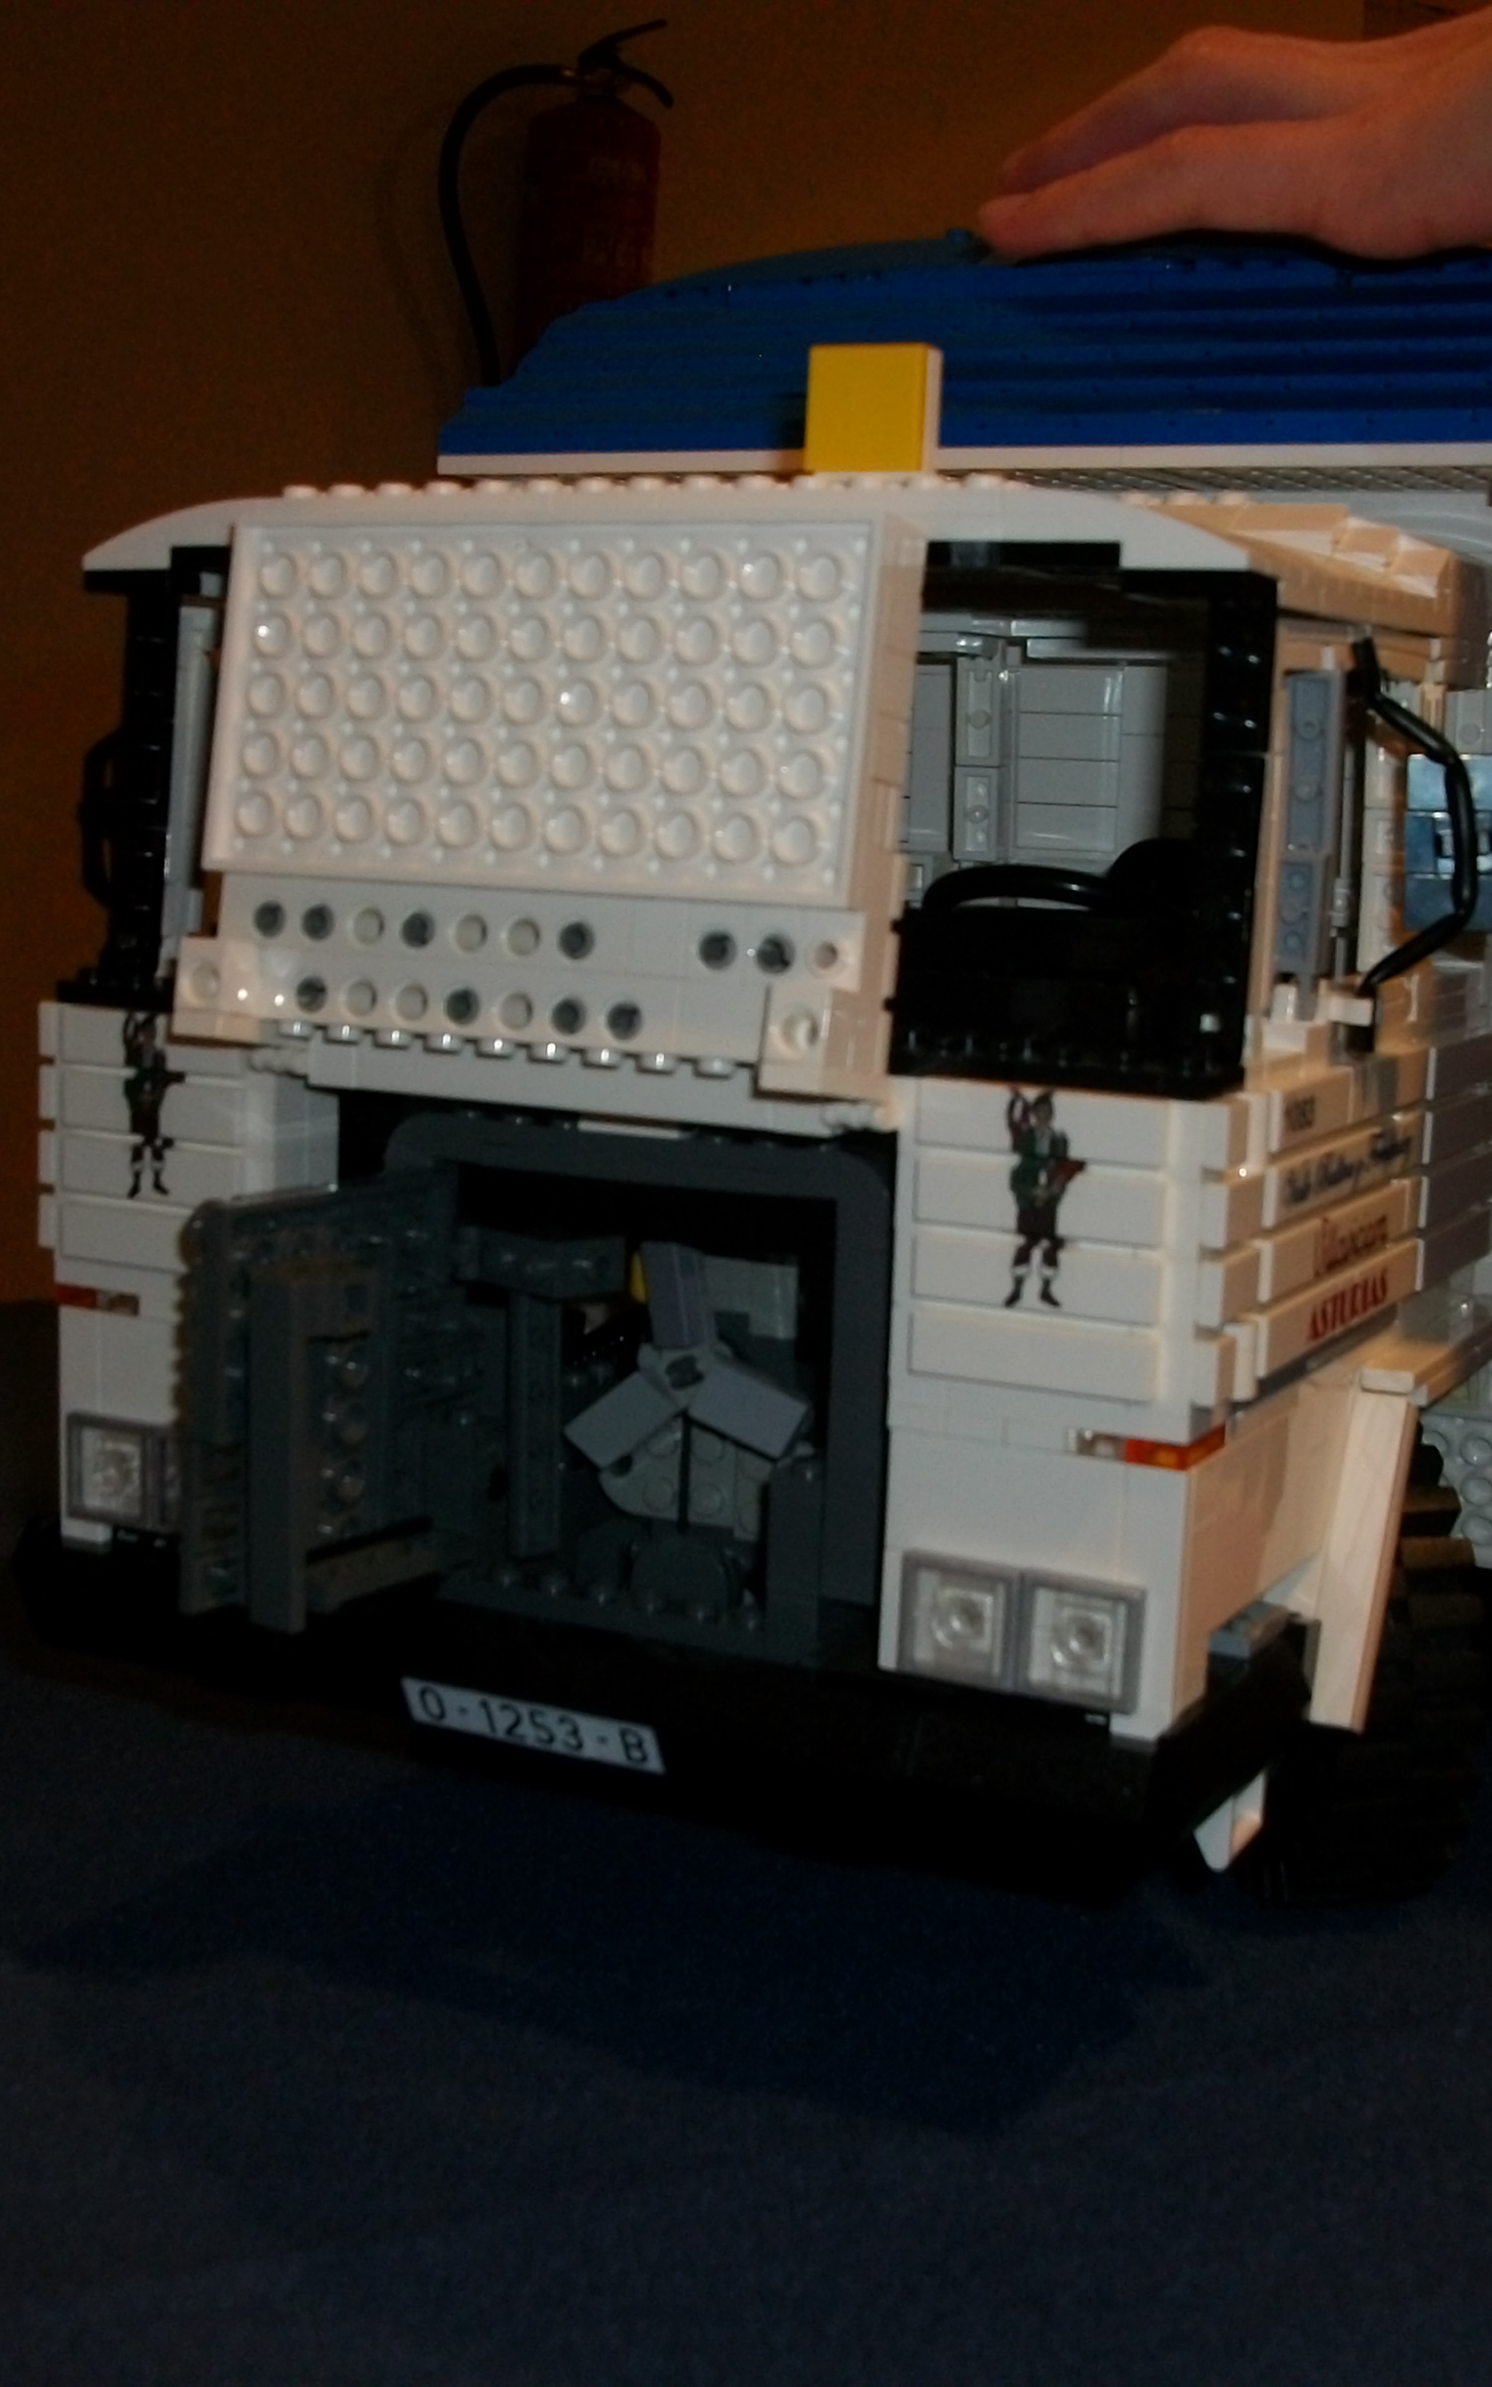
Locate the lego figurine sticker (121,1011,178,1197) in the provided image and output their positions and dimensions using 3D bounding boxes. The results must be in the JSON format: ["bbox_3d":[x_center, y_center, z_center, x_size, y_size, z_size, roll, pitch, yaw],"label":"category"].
[{"bbox_3d":[-0.086,-0.013,0.426,0.011,0.027,0.001,6,10,27],"label":"lego figurine sticker"}]

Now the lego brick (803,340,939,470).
[{"bbox_3d":[0.017,-0.099,0.372,0.016,0.016,0.007,6,10,27],"label":"lego brick"}]

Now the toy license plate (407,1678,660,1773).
[{"bbox_3d":[-0.029,0.073,0.403,0.040,0.008,0.002,6,10,27],"label":"toy license plate"}]

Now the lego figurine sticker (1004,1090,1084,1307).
[{"bbox_3d":[0.037,0.001,0.364,0.011,0.027,0.001,6,10,27],"label":"lego figurine sticker"}]

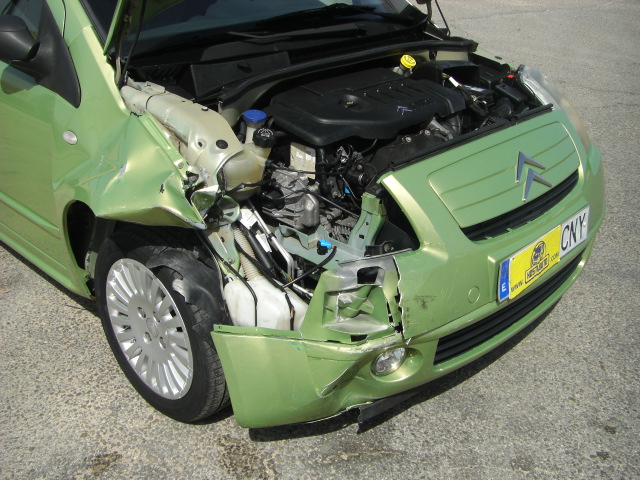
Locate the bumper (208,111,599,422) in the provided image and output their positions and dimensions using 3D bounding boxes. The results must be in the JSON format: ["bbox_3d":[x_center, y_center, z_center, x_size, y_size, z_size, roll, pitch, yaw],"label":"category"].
[{"bbox_3d":[0.457,-0.005,2.107,0.490,0.650,1.600,23,34,39],"label":"bumper"}]

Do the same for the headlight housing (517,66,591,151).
[{"bbox_3d":[0.796,-0.444,2.408,0.350,0.265,0.270,23,34,39],"label":"headlight housing"}]

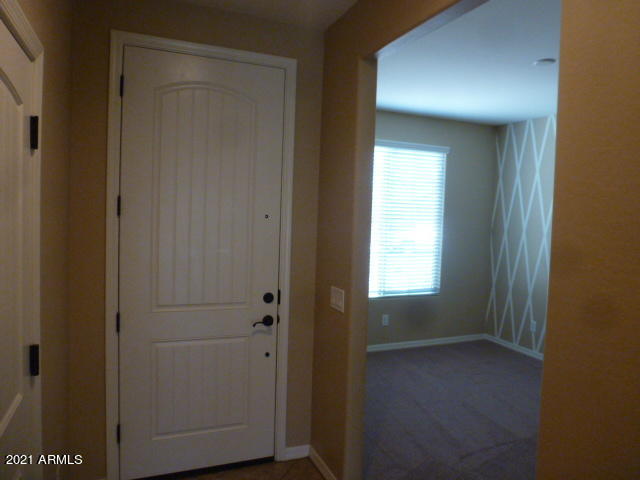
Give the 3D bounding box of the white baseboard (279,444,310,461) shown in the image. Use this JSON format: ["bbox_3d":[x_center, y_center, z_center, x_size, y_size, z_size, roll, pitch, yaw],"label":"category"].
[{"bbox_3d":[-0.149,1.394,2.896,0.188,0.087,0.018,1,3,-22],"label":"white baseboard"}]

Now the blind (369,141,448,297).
[{"bbox_3d":[1.041,-0.237,5.400,1.200,1.850,0.080,1,3,-22],"label":"blind"}]

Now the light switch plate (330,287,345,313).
[{"bbox_3d":[0.097,0.341,2.559,0.014,0.119,0.168,1,3,-22],"label":"light switch plate"}]

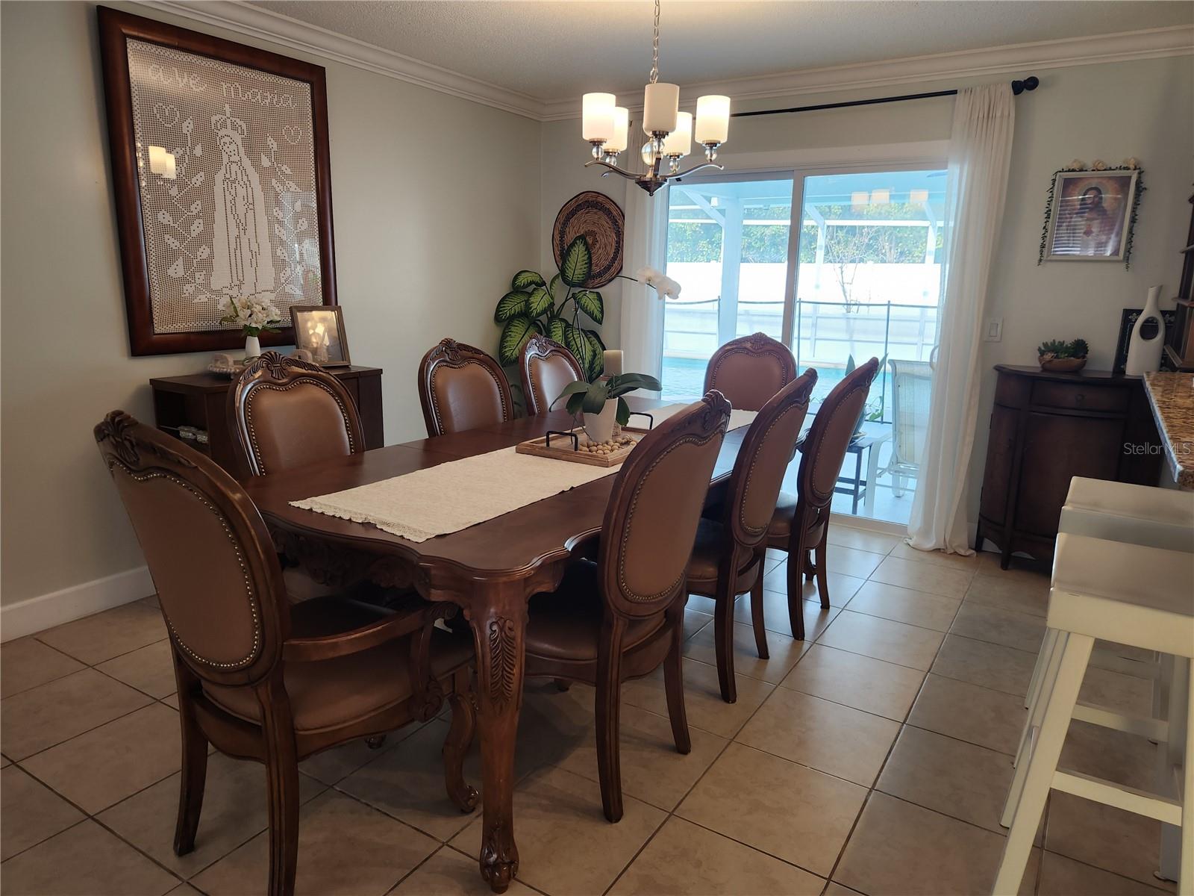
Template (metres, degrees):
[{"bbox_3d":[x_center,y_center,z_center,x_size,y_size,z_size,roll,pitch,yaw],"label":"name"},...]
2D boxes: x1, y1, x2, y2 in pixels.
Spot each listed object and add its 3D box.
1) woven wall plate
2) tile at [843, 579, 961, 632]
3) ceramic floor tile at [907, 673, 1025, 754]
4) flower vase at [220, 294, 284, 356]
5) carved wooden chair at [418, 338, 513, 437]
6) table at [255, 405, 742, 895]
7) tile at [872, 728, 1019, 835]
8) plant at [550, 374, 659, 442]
[{"bbox_3d":[-0.051,-1.364,5.200,0.620,0.620,0.040,8,13,31],"label":"woven wall plate"},{"bbox_3d":[1.348,0.689,3.478,0.400,0.010,0.400,8,13,31],"label":"tile"},{"bbox_3d":[1.246,0.858,2.557,0.400,0.010,0.400,8,14,31],"label":"ceramic floor tile"},{"bbox_3d":[-1.490,-0.521,3.417,0.250,0.270,0.270,8,13,31],"label":"flower vase"},{"bbox_3d":[-0.462,0.089,3.500,0.660,1.090,0.560,11,15,39],"label":"carved wooden chair"},{"bbox_3d":[-0.022,0.360,3.010,1.183,0.759,2.452,8,14,31],"label":"table"},{"bbox_3d":[1.036,0.932,2.237,0.402,0.010,0.402,8,14,31],"label":"tile"},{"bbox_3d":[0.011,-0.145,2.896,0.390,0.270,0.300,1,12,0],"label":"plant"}]

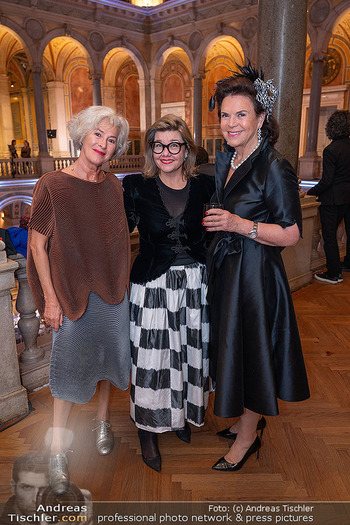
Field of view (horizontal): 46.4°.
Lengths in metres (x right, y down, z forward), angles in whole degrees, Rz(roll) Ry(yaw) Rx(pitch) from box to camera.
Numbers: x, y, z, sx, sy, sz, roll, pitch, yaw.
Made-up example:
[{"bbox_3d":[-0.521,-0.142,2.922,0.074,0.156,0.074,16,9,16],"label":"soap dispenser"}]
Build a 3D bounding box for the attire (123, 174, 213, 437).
[{"bbox_3d":[-0.030,0.211,1.996,0.450,1.270,0.370,-2,16,-5],"label":"attire"}]

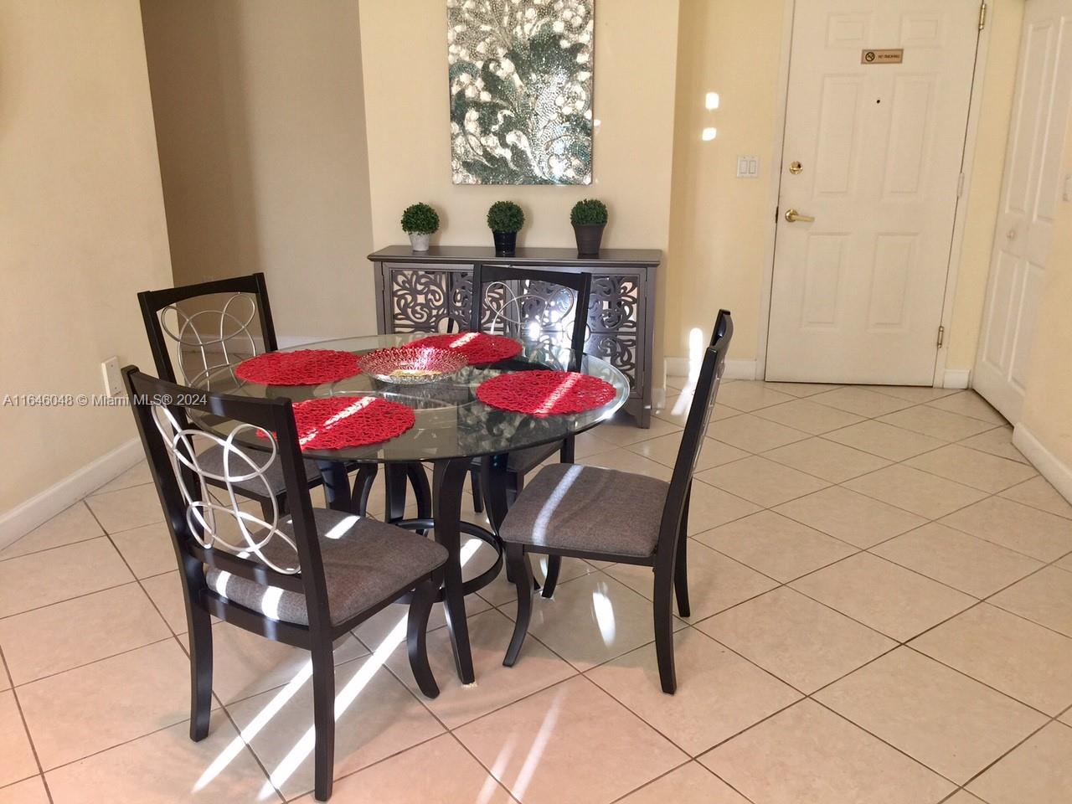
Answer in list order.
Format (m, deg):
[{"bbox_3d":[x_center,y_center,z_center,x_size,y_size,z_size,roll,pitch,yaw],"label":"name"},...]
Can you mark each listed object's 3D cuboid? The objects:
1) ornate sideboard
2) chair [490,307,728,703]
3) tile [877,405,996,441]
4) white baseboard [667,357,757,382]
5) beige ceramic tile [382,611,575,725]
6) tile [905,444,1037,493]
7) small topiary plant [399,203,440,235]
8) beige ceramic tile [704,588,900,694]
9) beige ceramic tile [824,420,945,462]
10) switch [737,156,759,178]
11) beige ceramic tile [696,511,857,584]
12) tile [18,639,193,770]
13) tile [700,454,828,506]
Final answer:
[{"bbox_3d":[-0.093,-0.342,4.540,1.405,0.818,0.360,3,18,9],"label":"ornate sideboard"},{"bbox_3d":[0.228,0.243,2.471,0.530,0.950,0.460,5,18,15],"label":"chair"},{"bbox_3d":[1.940,0.108,4.373,0.411,0.010,0.411,-12,21,-34],"label":"tile"},{"bbox_3d":[1.037,-0.194,5.258,0.520,0.110,0.016,3,18,9],"label":"white baseboard"},{"bbox_3d":[-0.168,0.733,2.508,0.420,0.010,0.420,-12,21,-34],"label":"beige ceramic tile"},{"bbox_3d":[1.854,0.287,3.843,0.417,0.010,0.417,-12,21,-34],"label":"tile"},{"bbox_3d":[-0.580,-0.912,4.477,0.190,0.162,0.190,3,18,9],"label":"small topiary plant"},{"bbox_3d":[0.751,0.680,2.606,0.417,0.010,0.417,-12,21,-34],"label":"beige ceramic tile"},{"bbox_3d":[1.603,0.180,4.142,0.411,0.010,0.411,-12,21,-34],"label":"beige ceramic tile"},{"bbox_3d":[1.141,-1.264,4.834,0.116,0.116,0.010,2,18,8],"label":"switch"},{"bbox_3d":[0.858,0.513,3.216,0.420,0.010,0.420,-12,21,-34],"label":"beige ceramic tile"},{"bbox_3d":[-1.091,0.771,2.341,0.417,0.010,0.417,-12,21,-34],"label":"tile"},{"bbox_3d":[0.938,0.329,3.725,0.417,0.010,0.417,-12,21,-34],"label":"tile"}]

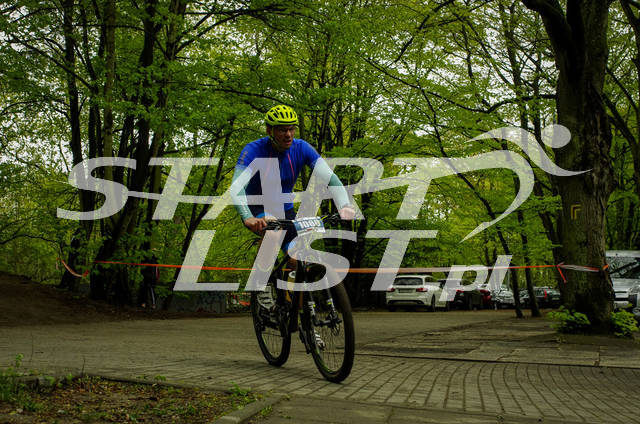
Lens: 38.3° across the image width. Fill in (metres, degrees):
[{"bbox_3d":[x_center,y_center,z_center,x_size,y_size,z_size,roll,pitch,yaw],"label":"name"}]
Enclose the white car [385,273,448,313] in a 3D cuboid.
[{"bbox_3d":[4.379,3.544,39.865,1.800,1.460,4.580,-2,-5,20],"label":"white car"}]

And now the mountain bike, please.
[{"bbox_3d":[-0.166,0.550,6.116,0.740,1.050,1.860,-6,-2,-21],"label":"mountain bike"}]

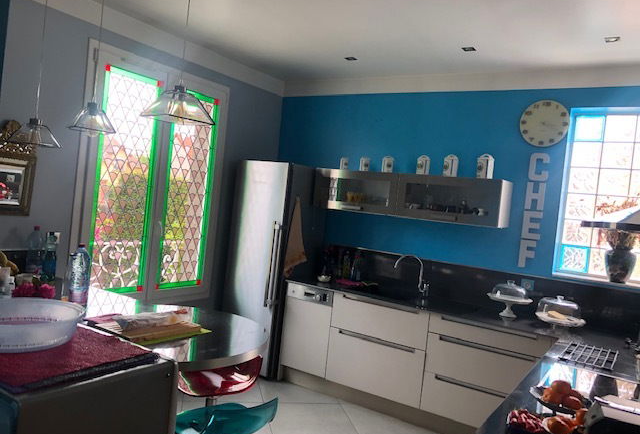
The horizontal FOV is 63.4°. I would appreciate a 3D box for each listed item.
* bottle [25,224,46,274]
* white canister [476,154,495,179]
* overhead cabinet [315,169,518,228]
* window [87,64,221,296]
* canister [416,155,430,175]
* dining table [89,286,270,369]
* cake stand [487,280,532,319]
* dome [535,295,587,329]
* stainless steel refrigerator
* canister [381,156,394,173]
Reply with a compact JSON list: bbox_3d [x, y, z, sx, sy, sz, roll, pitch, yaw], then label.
[{"bbox_3d":[-1.735,0.226,3.171,0.094,0.336,0.094,7,2,32],"label":"bottle"},{"bbox_3d":[1.251,-0.375,3.913,0.092,0.200,0.100,5,2,-41],"label":"white canister"},{"bbox_3d":[0.709,-0.171,4.293,1.610,0.342,0.330,7,2,33],"label":"overhead cabinet"},{"bbox_3d":[-1.255,-0.227,4.035,0.060,1.618,1.117,7,2,33],"label":"window"},{"bbox_3d":[0.833,-0.404,4.130,0.088,0.170,0.086,7,2,36],"label":"canister"},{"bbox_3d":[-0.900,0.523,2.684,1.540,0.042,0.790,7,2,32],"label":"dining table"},{"bbox_3d":[1.355,0.588,3.698,0.315,0.256,0.315,7,2,32],"label":"cake stand"},{"bbox_3d":[1.683,0.662,3.603,0.352,0.217,0.352,7,2,33],"label":"dome"},{"bbox_3d":[-0.423,0.454,4.674,0.567,1.833,0.665,7,2,33],"label":"stainless steel refrigerator"},{"bbox_3d":[0.567,-0.424,4.300,0.074,0.148,0.072,6,2,-4],"label":"canister"}]

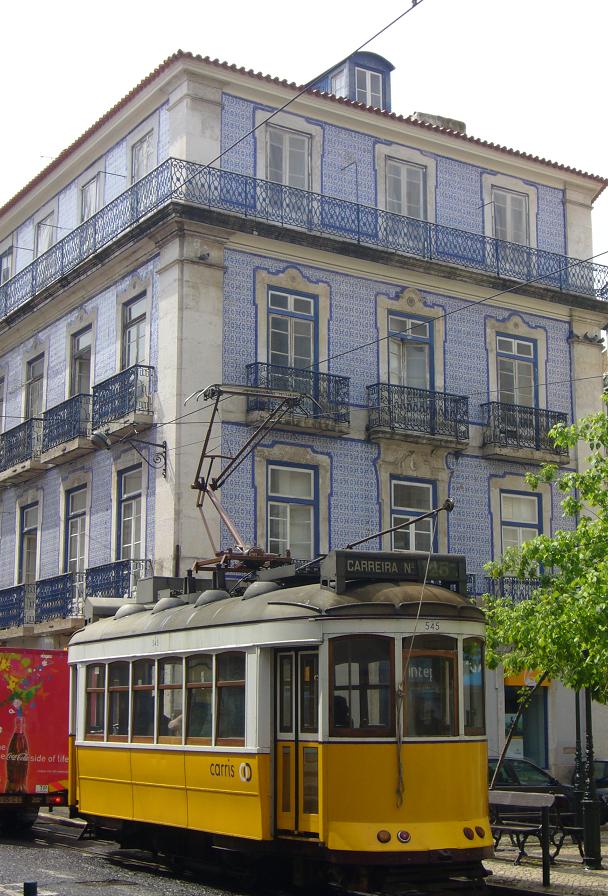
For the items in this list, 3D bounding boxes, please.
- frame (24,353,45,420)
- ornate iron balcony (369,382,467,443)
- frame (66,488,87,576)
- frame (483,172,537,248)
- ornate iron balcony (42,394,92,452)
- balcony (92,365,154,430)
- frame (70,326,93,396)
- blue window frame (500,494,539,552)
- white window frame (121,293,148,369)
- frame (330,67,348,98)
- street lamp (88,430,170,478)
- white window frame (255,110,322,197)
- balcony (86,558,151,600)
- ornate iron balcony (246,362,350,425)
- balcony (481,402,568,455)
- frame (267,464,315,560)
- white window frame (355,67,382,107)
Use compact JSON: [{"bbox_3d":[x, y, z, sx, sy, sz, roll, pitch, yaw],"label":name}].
[{"bbox_3d":[-6.660,-0.914,38.832,0.200,2.780,1.280,6,-12,-29],"label":"frame"},{"bbox_3d":[2.558,-0.740,34.460,2.650,1.010,0.430,7,-13,-36],"label":"ornate iron balcony"},{"bbox_3d":[-5.151,2.330,35.490,0.200,2.900,1.280,6,-12,-29],"label":"frame"},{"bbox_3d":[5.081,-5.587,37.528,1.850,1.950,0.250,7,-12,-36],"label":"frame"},{"bbox_3d":[-5.389,-0.510,35.825,0.430,1.010,2.500,6,-12,-29],"label":"ornate iron balcony"},{"bbox_3d":[-3.856,-1.002,33.117,0.430,1.010,2.420,6,-12,-29],"label":"balcony"},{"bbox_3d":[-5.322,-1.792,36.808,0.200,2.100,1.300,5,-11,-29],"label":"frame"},{"bbox_3d":[5.041,2.451,36.111,1.350,2.880,0.200,7,-13,-36],"label":"blue window frame"},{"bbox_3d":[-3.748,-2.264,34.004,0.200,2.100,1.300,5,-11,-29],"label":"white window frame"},{"bbox_3d":[0.812,-8.372,36.313,0.120,0.920,0.580,7,-12,-36],"label":"frame"},{"bbox_3d":[-3.424,0.137,30.521,1.620,0.810,0.350,6,-12,-29],"label":"street lamp"},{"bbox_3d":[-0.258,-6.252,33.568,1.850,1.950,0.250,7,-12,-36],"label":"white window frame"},{"bbox_3d":[-3.872,2.890,32.103,0.470,0.940,2.320,6,-12,-29],"label":"balcony"},{"bbox_3d":[-0.095,-1.074,32.534,2.360,1.020,0.430,7,-13,-36],"label":"ornate iron balcony"},{"bbox_3d":[5.167,-0.397,36.132,2.360,1.030,0.450,7,-13,-35],"label":"balcony"},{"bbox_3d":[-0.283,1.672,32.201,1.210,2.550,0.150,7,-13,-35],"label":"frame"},{"bbox_3d":[1.547,-8.470,36.780,0.845,0.976,0.120,7,-13,-35],"label":"white window frame"}]

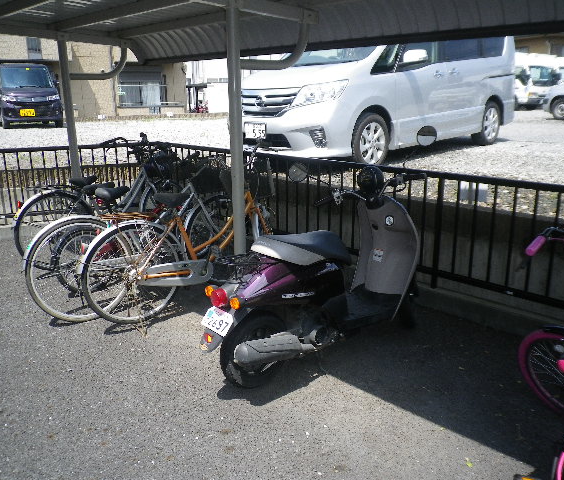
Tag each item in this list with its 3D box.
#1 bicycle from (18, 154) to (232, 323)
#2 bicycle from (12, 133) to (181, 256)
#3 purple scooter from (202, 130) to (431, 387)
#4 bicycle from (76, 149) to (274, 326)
[{"bbox_3d":[-0.893,-0.061,3.709,1.800,1.070,0.570,-12,19,-37],"label":"bicycle"},{"bbox_3d":[-1.569,-0.372,4.832,1.800,1.100,0.570,-13,20,-40],"label":"bicycle"},{"bbox_3d":[0.276,0.065,2.859,1.660,1.250,0.680,-11,18,-35],"label":"purple scooter"},{"bbox_3d":[-0.587,-0.062,3.667,1.730,1.090,0.590,-12,19,-37],"label":"bicycle"}]

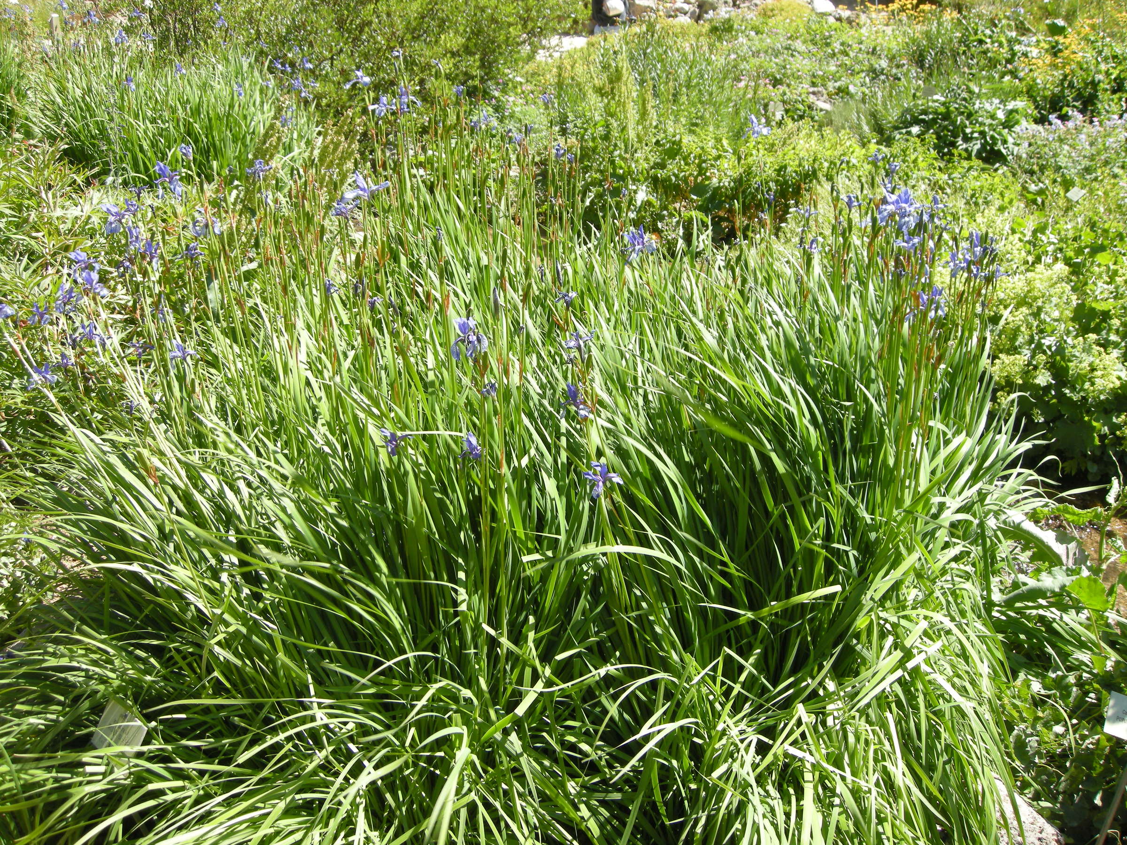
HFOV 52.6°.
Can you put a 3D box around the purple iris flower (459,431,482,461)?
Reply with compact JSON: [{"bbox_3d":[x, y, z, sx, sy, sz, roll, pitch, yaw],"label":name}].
[{"bbox_3d":[-0.170,0.043,2.080,0.043,0.050,0.048,-2,25,-5],"label":"purple iris flower"}]

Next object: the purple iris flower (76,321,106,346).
[{"bbox_3d":[-1.016,-0.192,2.450,0.065,0.053,0.060,-14,27,-21],"label":"purple iris flower"}]

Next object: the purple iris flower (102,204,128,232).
[{"bbox_3d":[-1.023,-0.466,2.600,0.062,0.066,0.060,-24,25,-16],"label":"purple iris flower"}]

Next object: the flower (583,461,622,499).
[{"bbox_3d":[0.070,0.102,2.000,0.068,0.054,0.066,1,25,2],"label":"flower"}]

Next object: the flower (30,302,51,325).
[{"bbox_3d":[-1.147,-0.239,2.500,0.050,0.052,0.050,-12,27,-23],"label":"flower"}]

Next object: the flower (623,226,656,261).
[{"bbox_3d":[0.160,-0.376,2.400,0.070,0.073,0.065,2,25,4],"label":"flower"}]

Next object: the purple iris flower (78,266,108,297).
[{"bbox_3d":[-0.950,-0.284,2.300,0.060,0.056,0.058,-21,26,-19],"label":"purple iris flower"}]

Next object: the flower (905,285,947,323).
[{"bbox_3d":[0.716,-0.234,2.250,0.080,0.066,0.072,8,26,17],"label":"flower"}]

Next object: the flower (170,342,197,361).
[{"bbox_3d":[-0.783,-0.147,2.350,0.056,0.042,0.054,-14,26,-17],"label":"flower"}]

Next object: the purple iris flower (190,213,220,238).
[{"bbox_3d":[-0.771,-0.424,2.450,0.068,0.046,0.062,-13,26,-15],"label":"purple iris flower"}]

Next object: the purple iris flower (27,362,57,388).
[{"bbox_3d":[-1.052,-0.095,2.300,0.062,0.054,0.058,-27,26,-21],"label":"purple iris flower"}]

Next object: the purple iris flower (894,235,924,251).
[{"bbox_3d":[0.714,-0.370,2.350,0.058,0.036,0.056,8,26,16],"label":"purple iris flower"}]

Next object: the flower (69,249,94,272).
[{"bbox_3d":[-1.079,-0.363,2.550,0.058,0.053,0.056,-25,25,-18],"label":"flower"}]

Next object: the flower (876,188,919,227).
[{"bbox_3d":[0.734,-0.473,2.500,0.088,0.080,0.075,7,26,15],"label":"flower"}]

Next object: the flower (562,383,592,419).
[{"bbox_3d":[0.024,-0.038,2.050,0.056,0.062,0.055,-11,25,1],"label":"flower"}]

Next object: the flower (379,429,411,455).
[{"bbox_3d":[-0.310,0.036,2.100,0.060,0.044,0.056,-4,25,-8],"label":"flower"}]

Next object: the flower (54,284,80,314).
[{"bbox_3d":[-1.002,-0.250,2.300,0.052,0.053,0.052,-22,26,-20],"label":"flower"}]

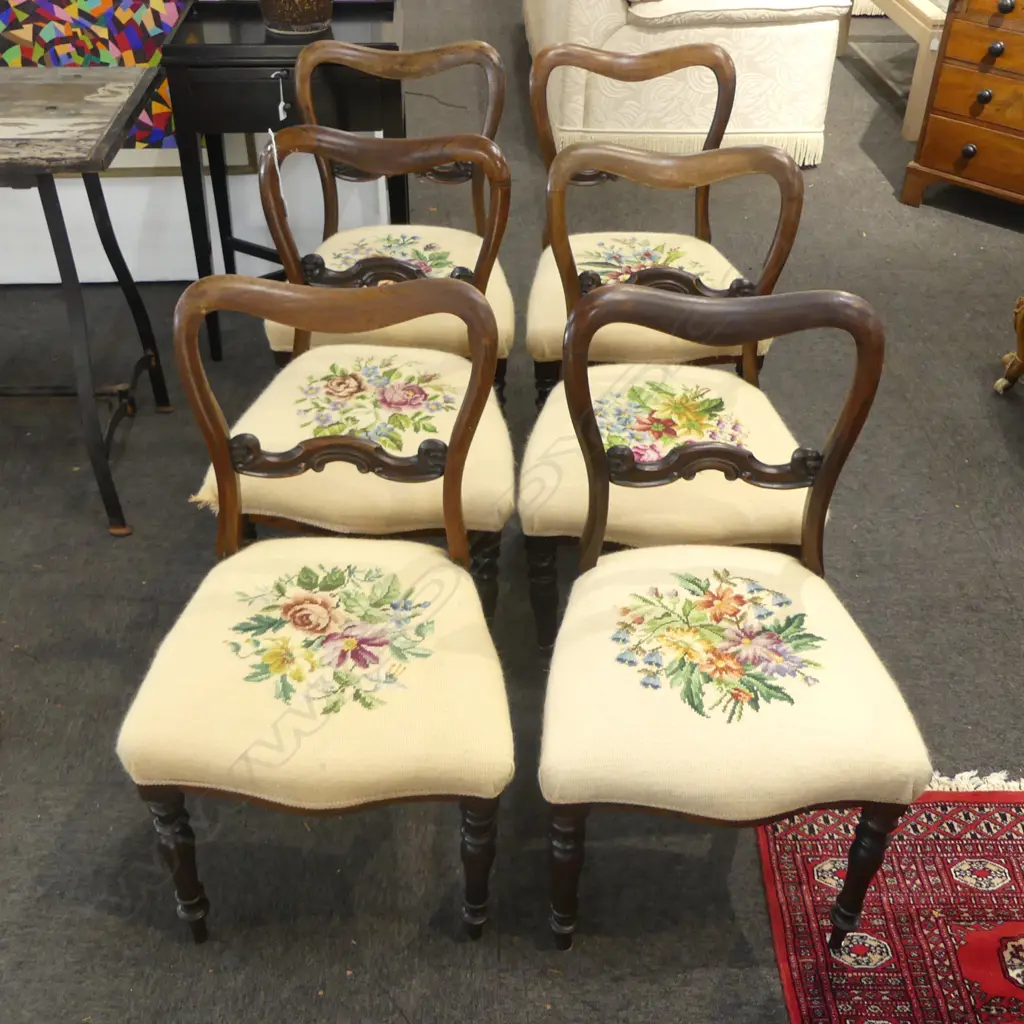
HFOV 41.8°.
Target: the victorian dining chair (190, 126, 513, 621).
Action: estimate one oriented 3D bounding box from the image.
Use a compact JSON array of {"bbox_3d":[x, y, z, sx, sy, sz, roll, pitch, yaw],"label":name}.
[{"bbox_3d":[-0.228,-0.172,2.299,0.485,0.840,0.505,3,35,2],"label":"victorian dining chair"}]

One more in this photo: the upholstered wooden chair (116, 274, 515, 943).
[{"bbox_3d":[-0.241,0.161,1.823,0.485,0.840,0.505,1,35,0],"label":"upholstered wooden chair"}]

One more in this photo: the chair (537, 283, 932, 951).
[{"bbox_3d":[0.274,0.175,1.819,0.485,0.840,0.505,1,35,-1],"label":"chair"}]

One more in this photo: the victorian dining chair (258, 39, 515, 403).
[{"bbox_3d":[-0.239,-0.491,2.824,0.502,0.854,0.516,1,34,0],"label":"victorian dining chair"}]

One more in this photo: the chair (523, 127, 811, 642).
[{"bbox_3d":[0.258,-0.142,2.270,0.485,0.840,0.505,2,35,1],"label":"chair"}]

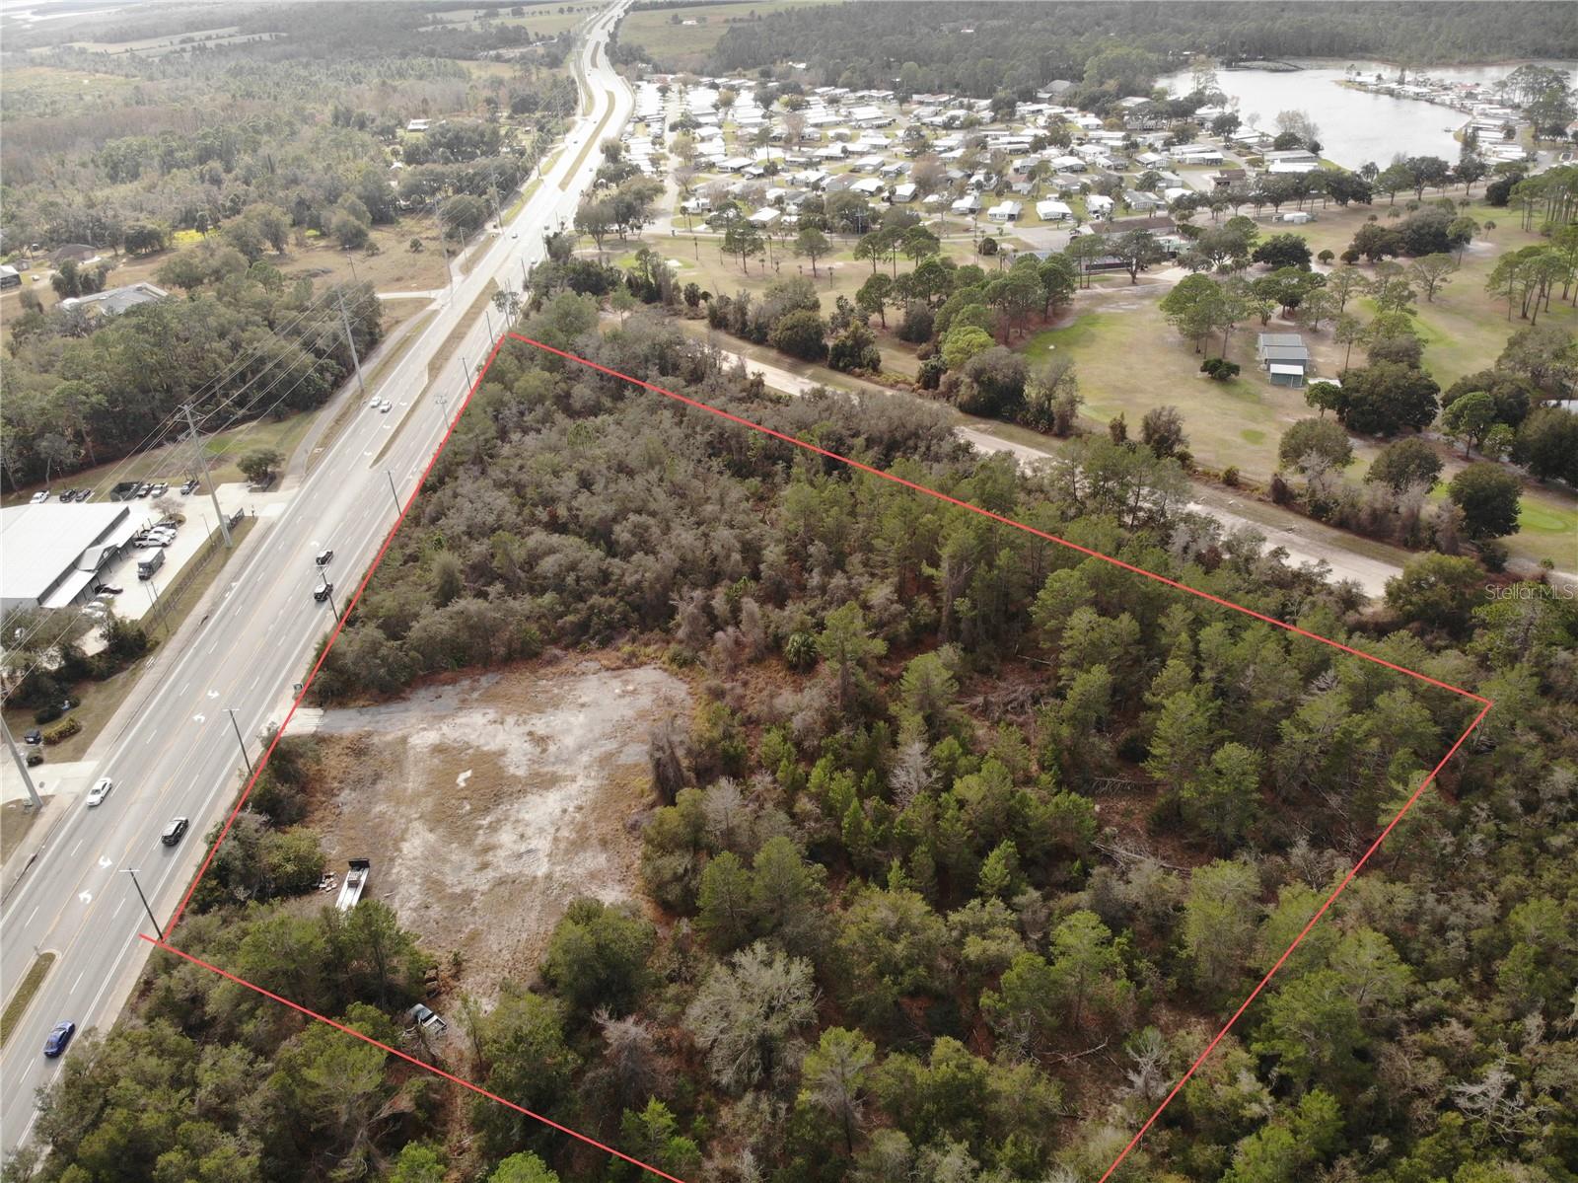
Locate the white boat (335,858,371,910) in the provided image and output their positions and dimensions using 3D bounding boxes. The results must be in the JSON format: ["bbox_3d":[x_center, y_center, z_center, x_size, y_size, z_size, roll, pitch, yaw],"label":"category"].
[{"bbox_3d":[-57.906,39.460,145.548,2.400,2.100,7.800,-2,32,-3],"label":"white boat"}]

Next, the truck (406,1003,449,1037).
[{"bbox_3d":[-42.438,50.344,128.593,5.350,1.750,1.900,24,40,33],"label":"truck"}]

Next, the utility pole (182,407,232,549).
[{"bbox_3d":[-114.683,-22.168,216.022,0.950,31.290,0.950,-2,32,-3],"label":"utility pole"}]

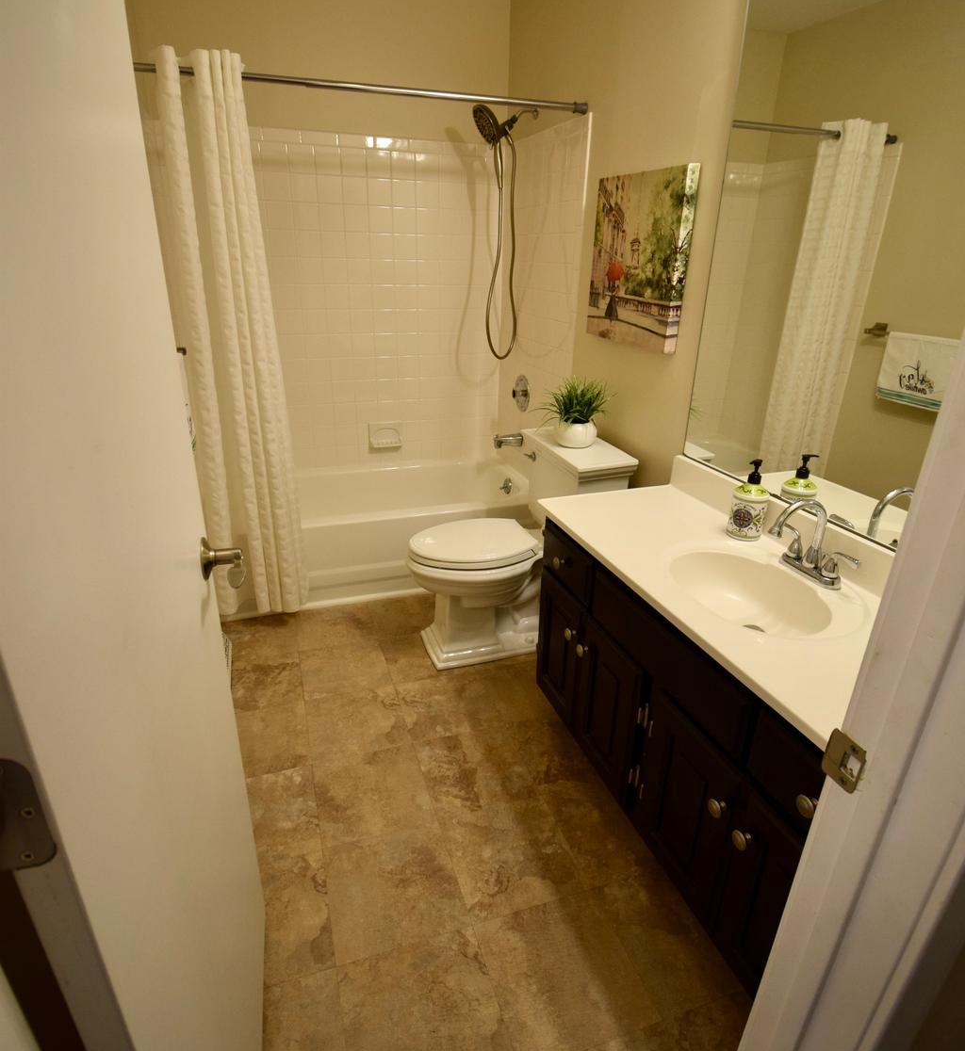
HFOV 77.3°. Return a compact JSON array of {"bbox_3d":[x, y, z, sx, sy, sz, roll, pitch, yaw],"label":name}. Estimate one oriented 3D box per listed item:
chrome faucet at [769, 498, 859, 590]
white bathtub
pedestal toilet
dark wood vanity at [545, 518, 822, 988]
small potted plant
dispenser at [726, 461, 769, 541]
[{"bbox_3d":[0.713,0.033,1.361,0.195,0.200,0.205,-8,26,-18],"label":"chrome faucet"},{"bbox_3d":[-0.472,-0.011,2.994,1.500,0.385,0.775,-8,26,-18],"label":"white bathtub"},{"bbox_3d":[0.098,0.085,2.340,0.765,0.765,0.520,-8,26,-18],"label":"pedestal toilet"},{"bbox_3d":[0.609,0.488,1.532,0.475,0.715,1.190,-8,26,-18],"label":"dark wood vanity"},{"bbox_3d":[0.357,-0.413,2.228,0.245,0.245,0.230,0,25,0],"label":"small potted plant"},{"bbox_3d":[0.700,-0.068,1.569,0.085,0.212,0.085,-17,30,-33],"label":"dispenser"}]

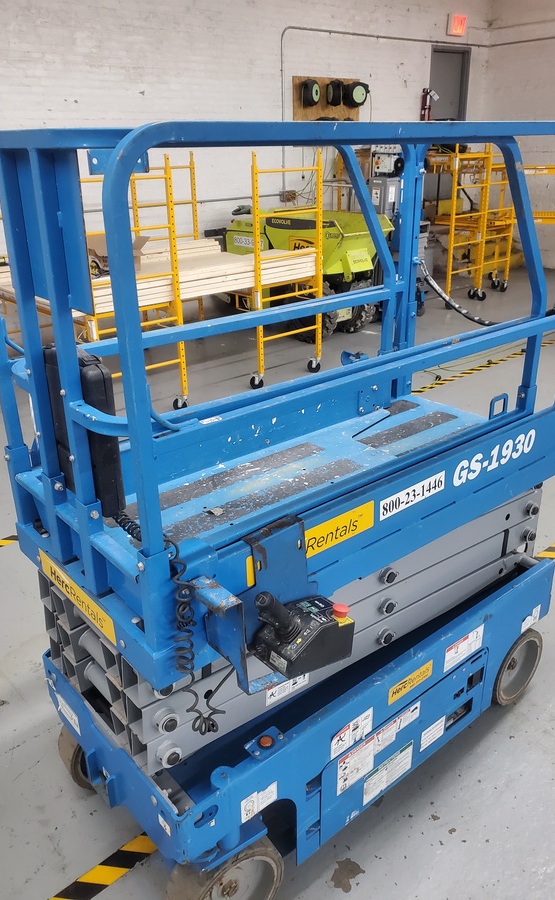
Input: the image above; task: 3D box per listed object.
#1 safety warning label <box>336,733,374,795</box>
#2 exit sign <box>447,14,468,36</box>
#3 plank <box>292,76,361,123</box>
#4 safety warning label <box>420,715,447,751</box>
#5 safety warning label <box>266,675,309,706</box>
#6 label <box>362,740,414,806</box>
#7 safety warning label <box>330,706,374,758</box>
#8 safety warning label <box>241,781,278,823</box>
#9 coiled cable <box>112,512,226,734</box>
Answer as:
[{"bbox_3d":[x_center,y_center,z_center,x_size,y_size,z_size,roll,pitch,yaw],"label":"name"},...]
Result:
[{"bbox_3d":[0.240,0.955,2.048,0.157,0.143,0.008,-20,29,-35],"label":"safety warning label"},{"bbox_3d":[2.629,-6.217,9.918,0.321,0.239,0.090,-20,30,-36],"label":"exit sign"},{"bbox_3d":[0.664,-4.529,8.872,1.230,0.620,0.030,-20,30,-36],"label":"plank"},{"bbox_3d":[0.535,0.974,2.319,0.124,0.086,0.008,-20,29,-35],"label":"safety warning label"},{"bbox_3d":[0.031,0.627,1.810,0.152,0.070,0.006,-15,26,-38],"label":"safety warning label"},{"bbox_3d":[0.344,0.991,2.074,0.220,0.112,0.006,-19,28,-36],"label":"label"},{"bbox_3d":[0.221,0.831,1.980,0.174,0.092,0.008,-20,29,-35],"label":"safety warning label"},{"bbox_3d":[-0.042,0.873,1.681,0.114,0.080,0.006,-19,28,-36],"label":"safety warning label"},{"bbox_3d":[-0.231,0.335,1.422,0.120,0.500,0.270,-19,28,-36],"label":"coiled cable"}]

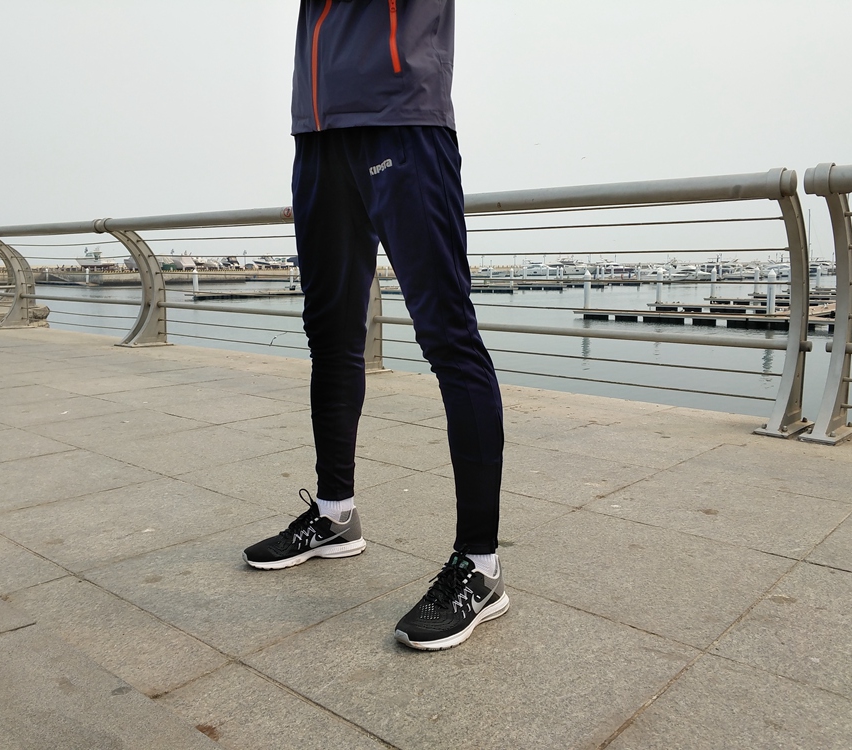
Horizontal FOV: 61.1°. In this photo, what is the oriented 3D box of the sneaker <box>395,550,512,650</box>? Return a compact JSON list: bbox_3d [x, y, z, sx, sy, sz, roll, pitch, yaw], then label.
[{"bbox_3d":[0.057,0.452,1.463,0.295,0.120,0.110,-7,11,-38],"label":"sneaker"}]

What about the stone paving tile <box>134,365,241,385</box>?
[{"bbox_3d":[-1.554,0.010,4.871,0.605,0.030,0.540,8,11,41],"label":"stone paving tile"}]

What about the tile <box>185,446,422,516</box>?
[{"bbox_3d":[-0.451,0.369,2.557,0.600,0.030,0.600,8,12,40],"label":"tile"}]

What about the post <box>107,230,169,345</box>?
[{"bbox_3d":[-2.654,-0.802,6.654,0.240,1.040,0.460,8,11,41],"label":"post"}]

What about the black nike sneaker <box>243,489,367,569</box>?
[{"bbox_3d":[-0.303,0.404,1.808,0.300,0.130,0.110,-2,9,-11],"label":"black nike sneaker"}]

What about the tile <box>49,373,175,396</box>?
[{"bbox_3d":[-1.965,0.072,4.483,0.590,0.030,0.590,8,12,40],"label":"tile"}]

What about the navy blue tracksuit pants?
[{"bbox_3d":[-0.075,-0.086,1.595,0.300,0.930,0.520,-6,10,-33],"label":"navy blue tracksuit pants"}]

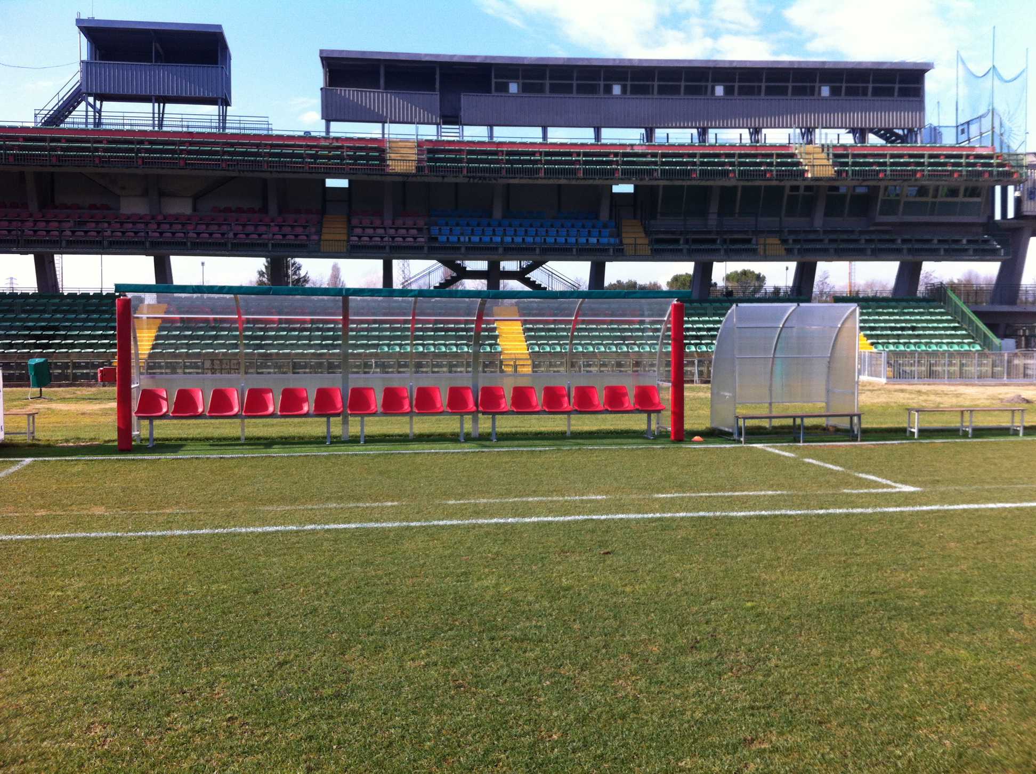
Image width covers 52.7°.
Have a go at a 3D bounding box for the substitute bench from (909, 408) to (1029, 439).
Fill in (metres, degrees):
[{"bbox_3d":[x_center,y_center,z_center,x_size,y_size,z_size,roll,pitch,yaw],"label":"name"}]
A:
[{"bbox_3d":[7.117,0.569,16.630,1.930,0.445,0.360,0,1,-11],"label":"substitute bench"}]

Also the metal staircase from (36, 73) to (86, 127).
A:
[{"bbox_3d":[-19.420,-12.032,44.300,2.200,2.600,0.850,0,2,-4],"label":"metal staircase"}]

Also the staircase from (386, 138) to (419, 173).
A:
[{"bbox_3d":[-5.238,-10.493,47.500,1.350,1.900,2.400,0,4,-7],"label":"staircase"}]

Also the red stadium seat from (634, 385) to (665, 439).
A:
[{"bbox_3d":[1.968,0.373,15.700,0.440,0.800,0.460,0,2,-11],"label":"red stadium seat"}]

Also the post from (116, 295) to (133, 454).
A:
[{"bbox_3d":[-5.230,-0.177,13.900,0.180,2.030,0.180,0,2,-11],"label":"post"}]

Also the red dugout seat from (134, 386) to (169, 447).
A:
[{"bbox_3d":[-4.856,0.412,13.896,0.425,0.769,0.440,0,4,-11],"label":"red dugout seat"}]

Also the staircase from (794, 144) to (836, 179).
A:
[{"bbox_3d":[13.300,-10.020,46.600,1.250,2.100,2.800,0,1,-2],"label":"staircase"}]

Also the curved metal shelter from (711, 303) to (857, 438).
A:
[{"bbox_3d":[4.299,-0.287,17.066,2.070,2.110,1.050,0,1,-10],"label":"curved metal shelter"}]

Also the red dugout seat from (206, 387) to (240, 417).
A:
[{"bbox_3d":[-3.958,0.201,14.065,0.425,0.361,0.420,0,4,-11],"label":"red dugout seat"}]

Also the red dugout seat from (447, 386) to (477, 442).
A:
[{"bbox_3d":[-0.823,0.384,14.716,0.425,0.769,0.440,0,4,-11],"label":"red dugout seat"}]

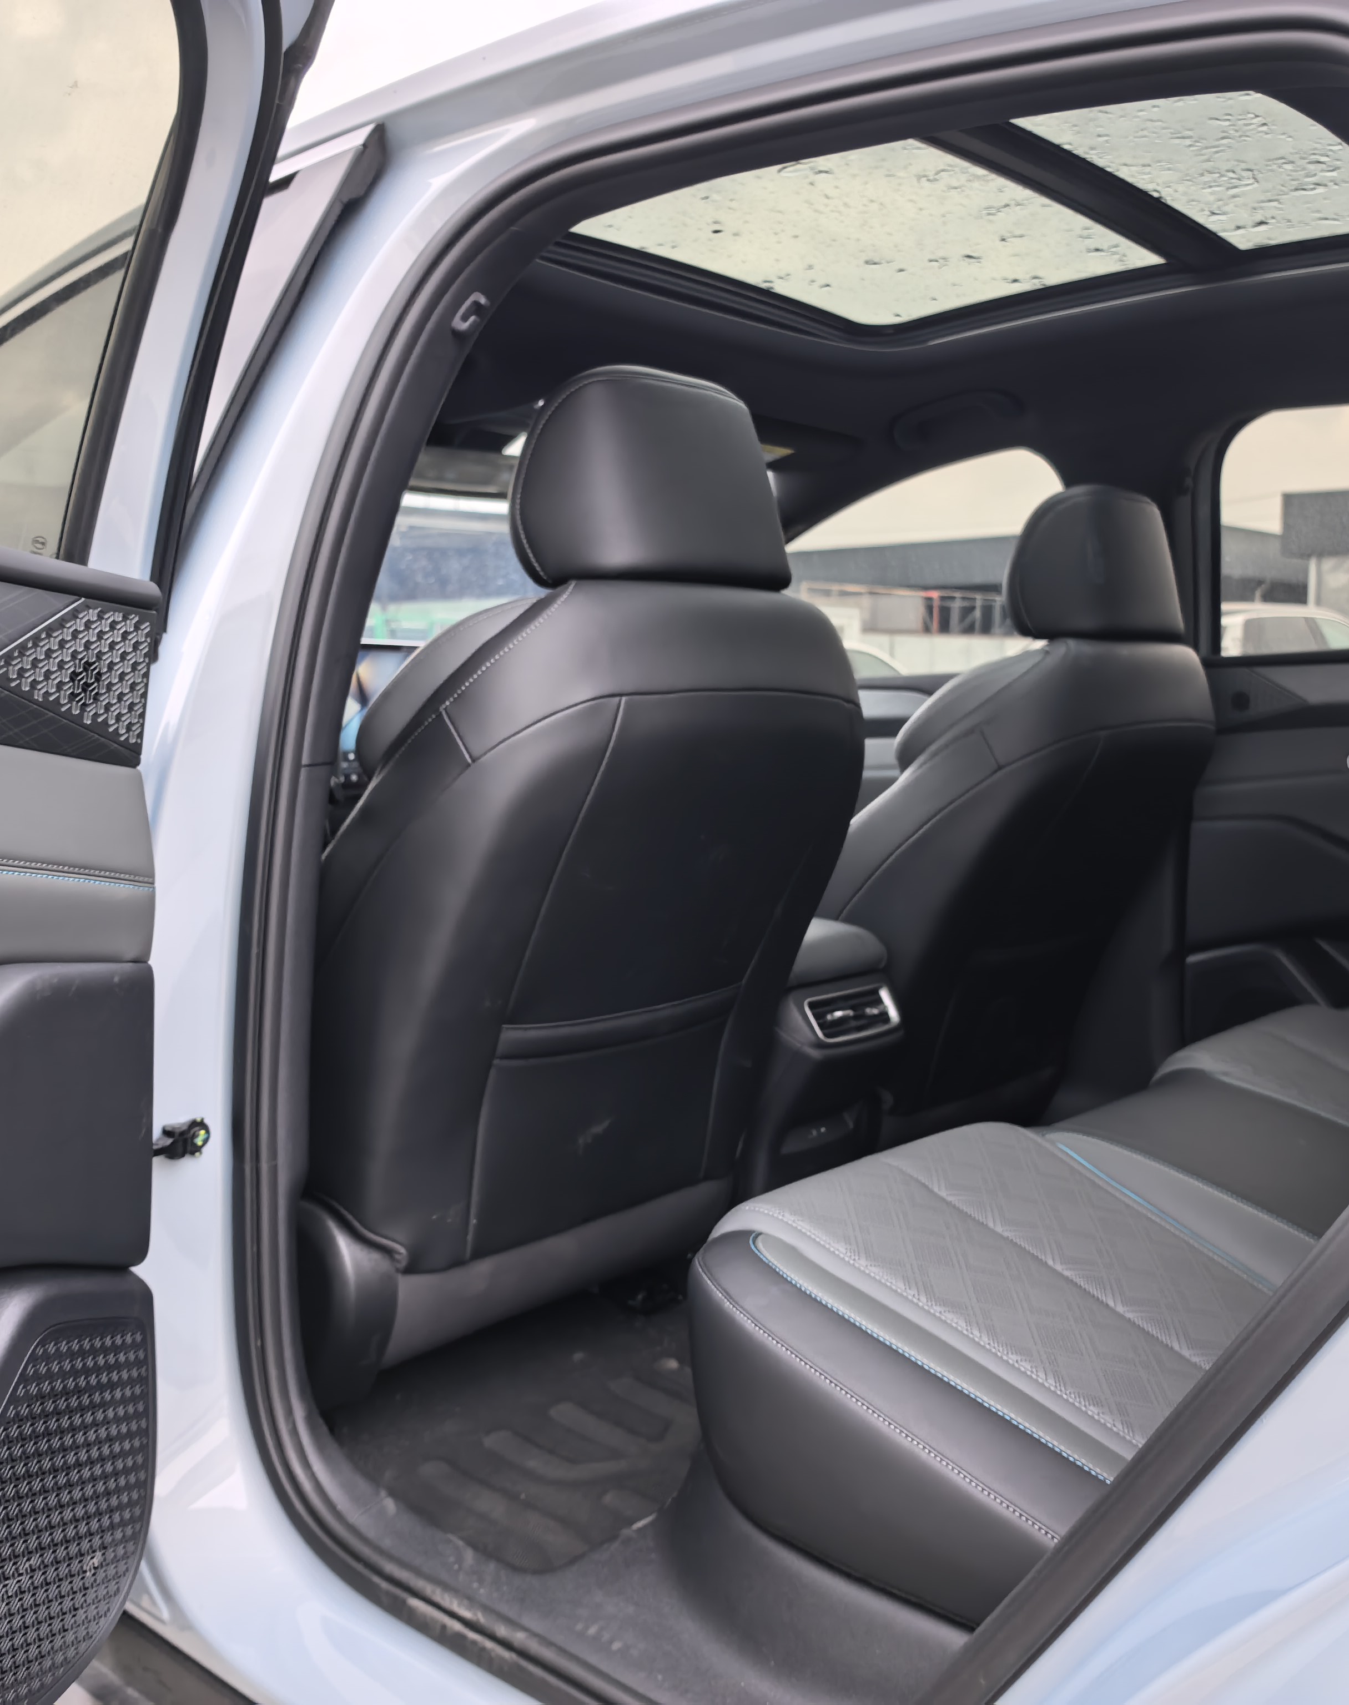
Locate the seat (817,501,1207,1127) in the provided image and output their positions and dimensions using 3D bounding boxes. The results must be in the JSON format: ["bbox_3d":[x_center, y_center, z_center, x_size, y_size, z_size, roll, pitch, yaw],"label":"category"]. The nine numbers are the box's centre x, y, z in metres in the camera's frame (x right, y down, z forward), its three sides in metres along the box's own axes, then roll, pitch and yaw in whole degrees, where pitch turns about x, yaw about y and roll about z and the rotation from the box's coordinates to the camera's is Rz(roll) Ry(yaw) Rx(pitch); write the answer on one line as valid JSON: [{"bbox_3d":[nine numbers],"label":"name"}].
[{"bbox_3d":[0.422,-0.035,2.099,0.320,0.880,0.520,22,18,40],"label":"seat"}]

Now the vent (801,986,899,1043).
[{"bbox_3d":[0.199,0.185,1.824,0.145,0.060,0.035,-5,-20,-47],"label":"vent"}]

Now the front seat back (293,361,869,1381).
[{"bbox_3d":[-0.119,0.015,1.594,0.330,0.930,0.530,22,18,40],"label":"front seat back"}]

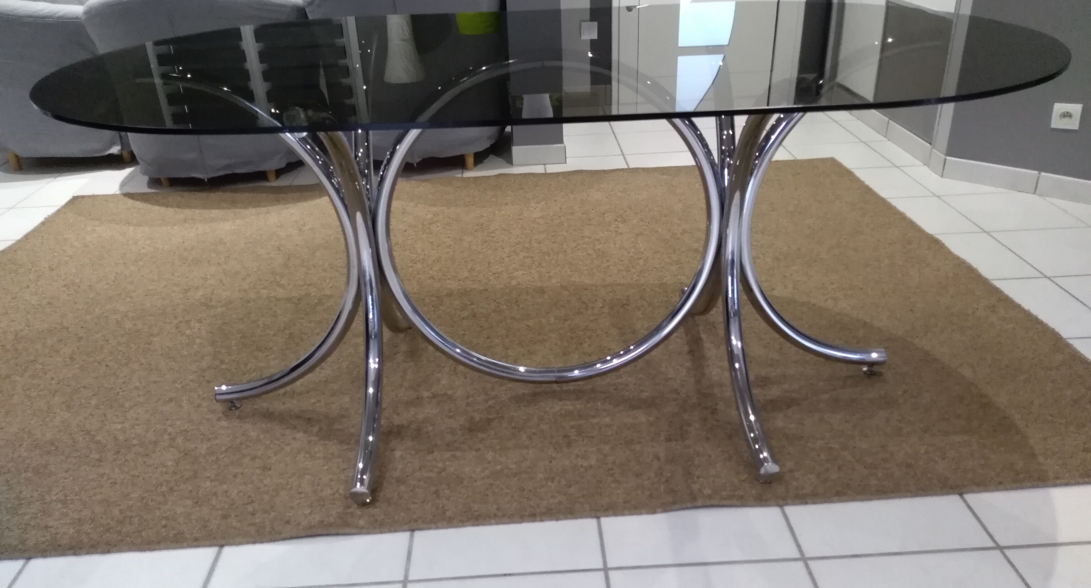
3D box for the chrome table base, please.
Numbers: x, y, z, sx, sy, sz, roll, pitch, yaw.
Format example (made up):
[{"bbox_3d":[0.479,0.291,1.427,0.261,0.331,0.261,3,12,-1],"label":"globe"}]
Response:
[{"bbox_3d":[0.009,-0.111,1.690,1.510,0.735,0.750,-3,27,-1],"label":"chrome table base"}]

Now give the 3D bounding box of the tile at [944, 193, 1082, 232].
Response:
[{"bbox_3d":[1.546,-0.272,2.723,0.334,0.010,0.327,-3,27,-1],"label":"tile"}]

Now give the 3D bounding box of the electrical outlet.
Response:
[{"bbox_3d":[1.717,-0.583,2.697,0.080,0.081,0.015,20,34,36],"label":"electrical outlet"}]

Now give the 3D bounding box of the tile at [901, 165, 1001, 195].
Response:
[{"bbox_3d":[1.512,-0.418,3.014,0.296,0.010,0.327,-3,27,-1],"label":"tile"}]

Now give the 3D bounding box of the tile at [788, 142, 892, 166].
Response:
[{"bbox_3d":[1.182,-0.550,3.296,0.334,0.010,0.327,-3,27,-1],"label":"tile"}]

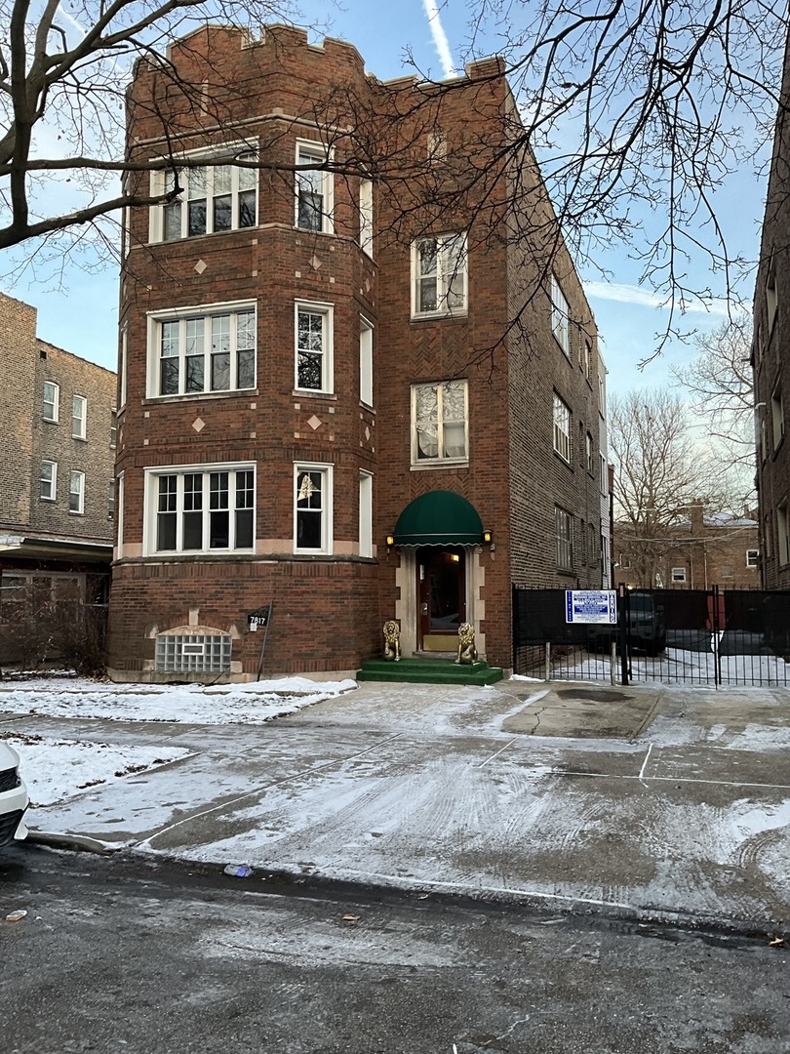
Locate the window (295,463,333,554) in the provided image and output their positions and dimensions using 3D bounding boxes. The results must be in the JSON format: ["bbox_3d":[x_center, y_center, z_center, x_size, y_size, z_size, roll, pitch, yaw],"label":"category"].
[{"bbox_3d":[-1.537,-0.320,16.468,0.783,1.695,0.198,2,-5,-26],"label":"window"}]

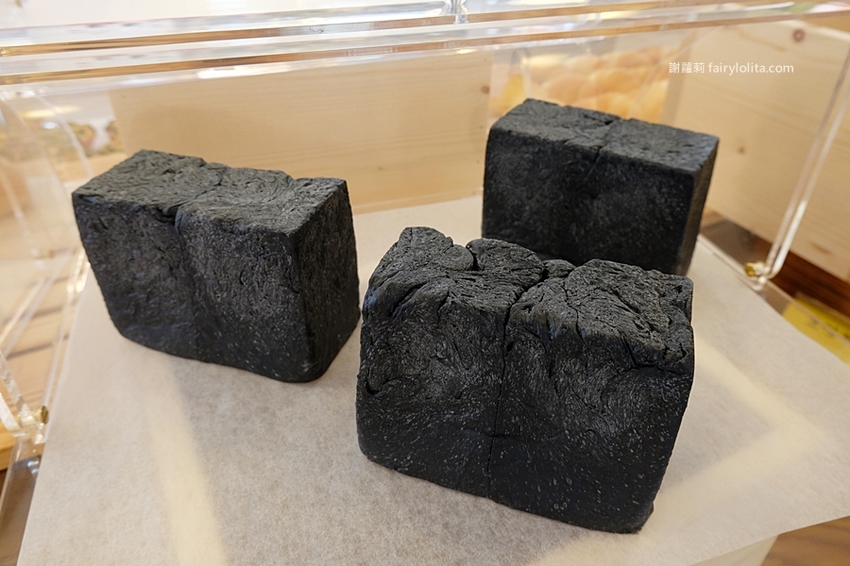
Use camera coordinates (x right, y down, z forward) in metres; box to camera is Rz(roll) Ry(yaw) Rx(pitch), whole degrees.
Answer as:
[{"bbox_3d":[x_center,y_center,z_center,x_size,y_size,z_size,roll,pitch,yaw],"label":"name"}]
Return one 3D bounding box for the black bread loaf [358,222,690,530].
[{"bbox_3d":[0.058,0.056,0.368,0.176,0.136,0.081,10,35,15],"label":"black bread loaf"}]

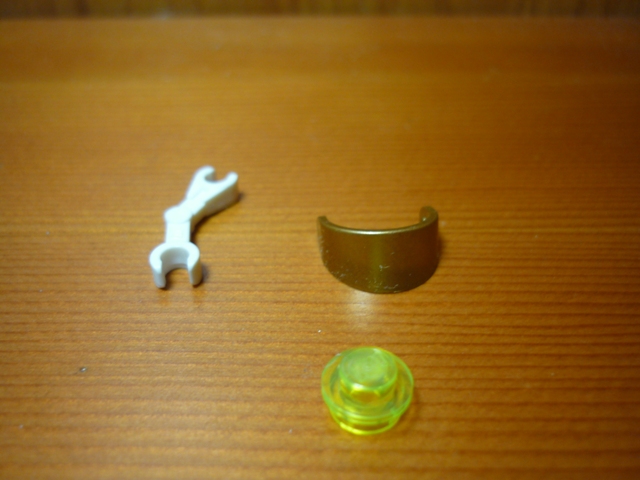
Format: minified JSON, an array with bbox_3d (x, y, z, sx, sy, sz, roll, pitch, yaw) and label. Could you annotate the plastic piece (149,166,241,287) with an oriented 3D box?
[{"bbox_3d":[-0.016,-0.002,0.076,0.007,0.003,0.024,3,35,6],"label":"plastic piece"}]

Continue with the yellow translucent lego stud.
[{"bbox_3d":[0.004,0.013,0.053,0.008,0.005,0.008,0,35,0],"label":"yellow translucent lego stud"}]

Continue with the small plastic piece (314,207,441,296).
[{"bbox_3d":[0.007,0.000,0.069,0.014,0.007,0.011,-6,36,-8],"label":"small plastic piece"}]

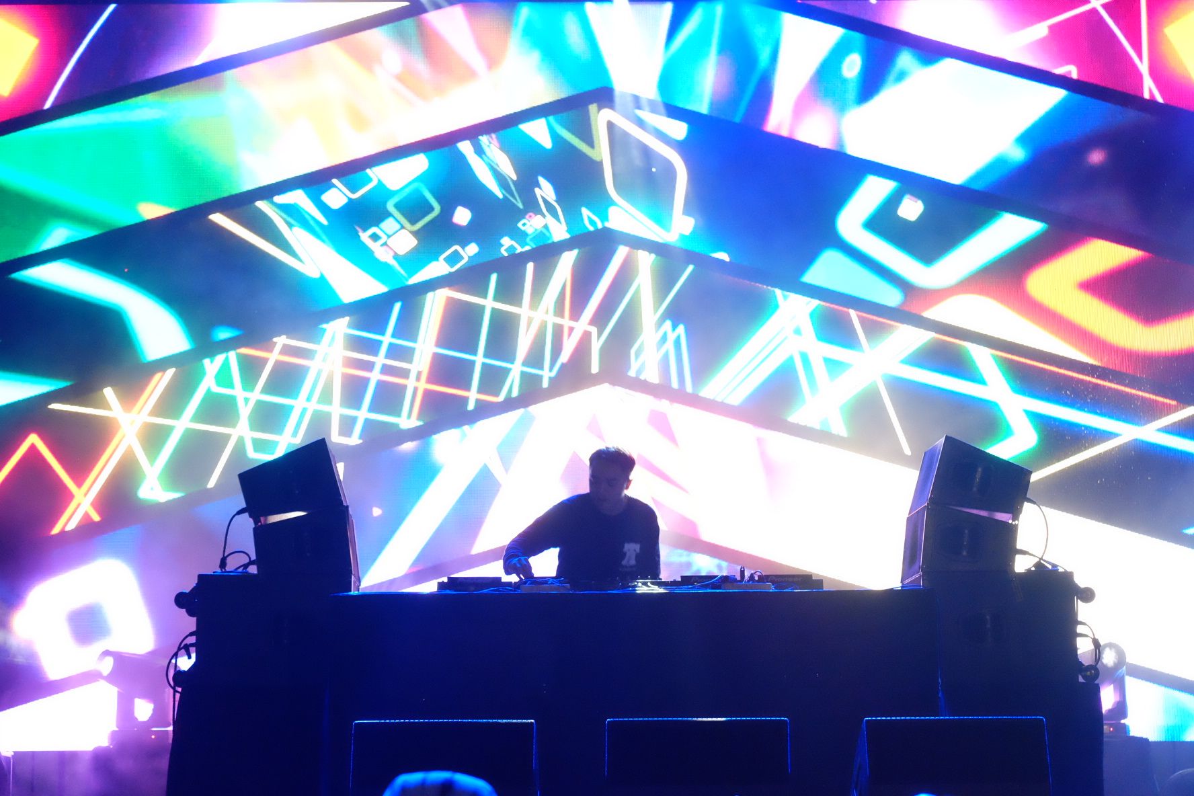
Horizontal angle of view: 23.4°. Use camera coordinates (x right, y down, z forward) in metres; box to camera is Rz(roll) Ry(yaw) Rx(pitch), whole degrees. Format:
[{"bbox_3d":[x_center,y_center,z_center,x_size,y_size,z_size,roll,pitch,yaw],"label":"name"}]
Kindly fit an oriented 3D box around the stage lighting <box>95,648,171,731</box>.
[{"bbox_3d":[-2.440,1.563,15.200,0.400,0.490,0.360,8,-13,-41],"label":"stage lighting"}]

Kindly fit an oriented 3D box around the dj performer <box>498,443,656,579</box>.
[{"bbox_3d":[-0.055,1.060,12.600,0.690,1.740,0.480,-2,-10,6],"label":"dj performer"}]

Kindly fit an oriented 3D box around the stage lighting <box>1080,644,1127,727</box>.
[{"bbox_3d":[2.632,1.524,15.200,0.360,0.490,0.360,4,-11,-23],"label":"stage lighting"}]

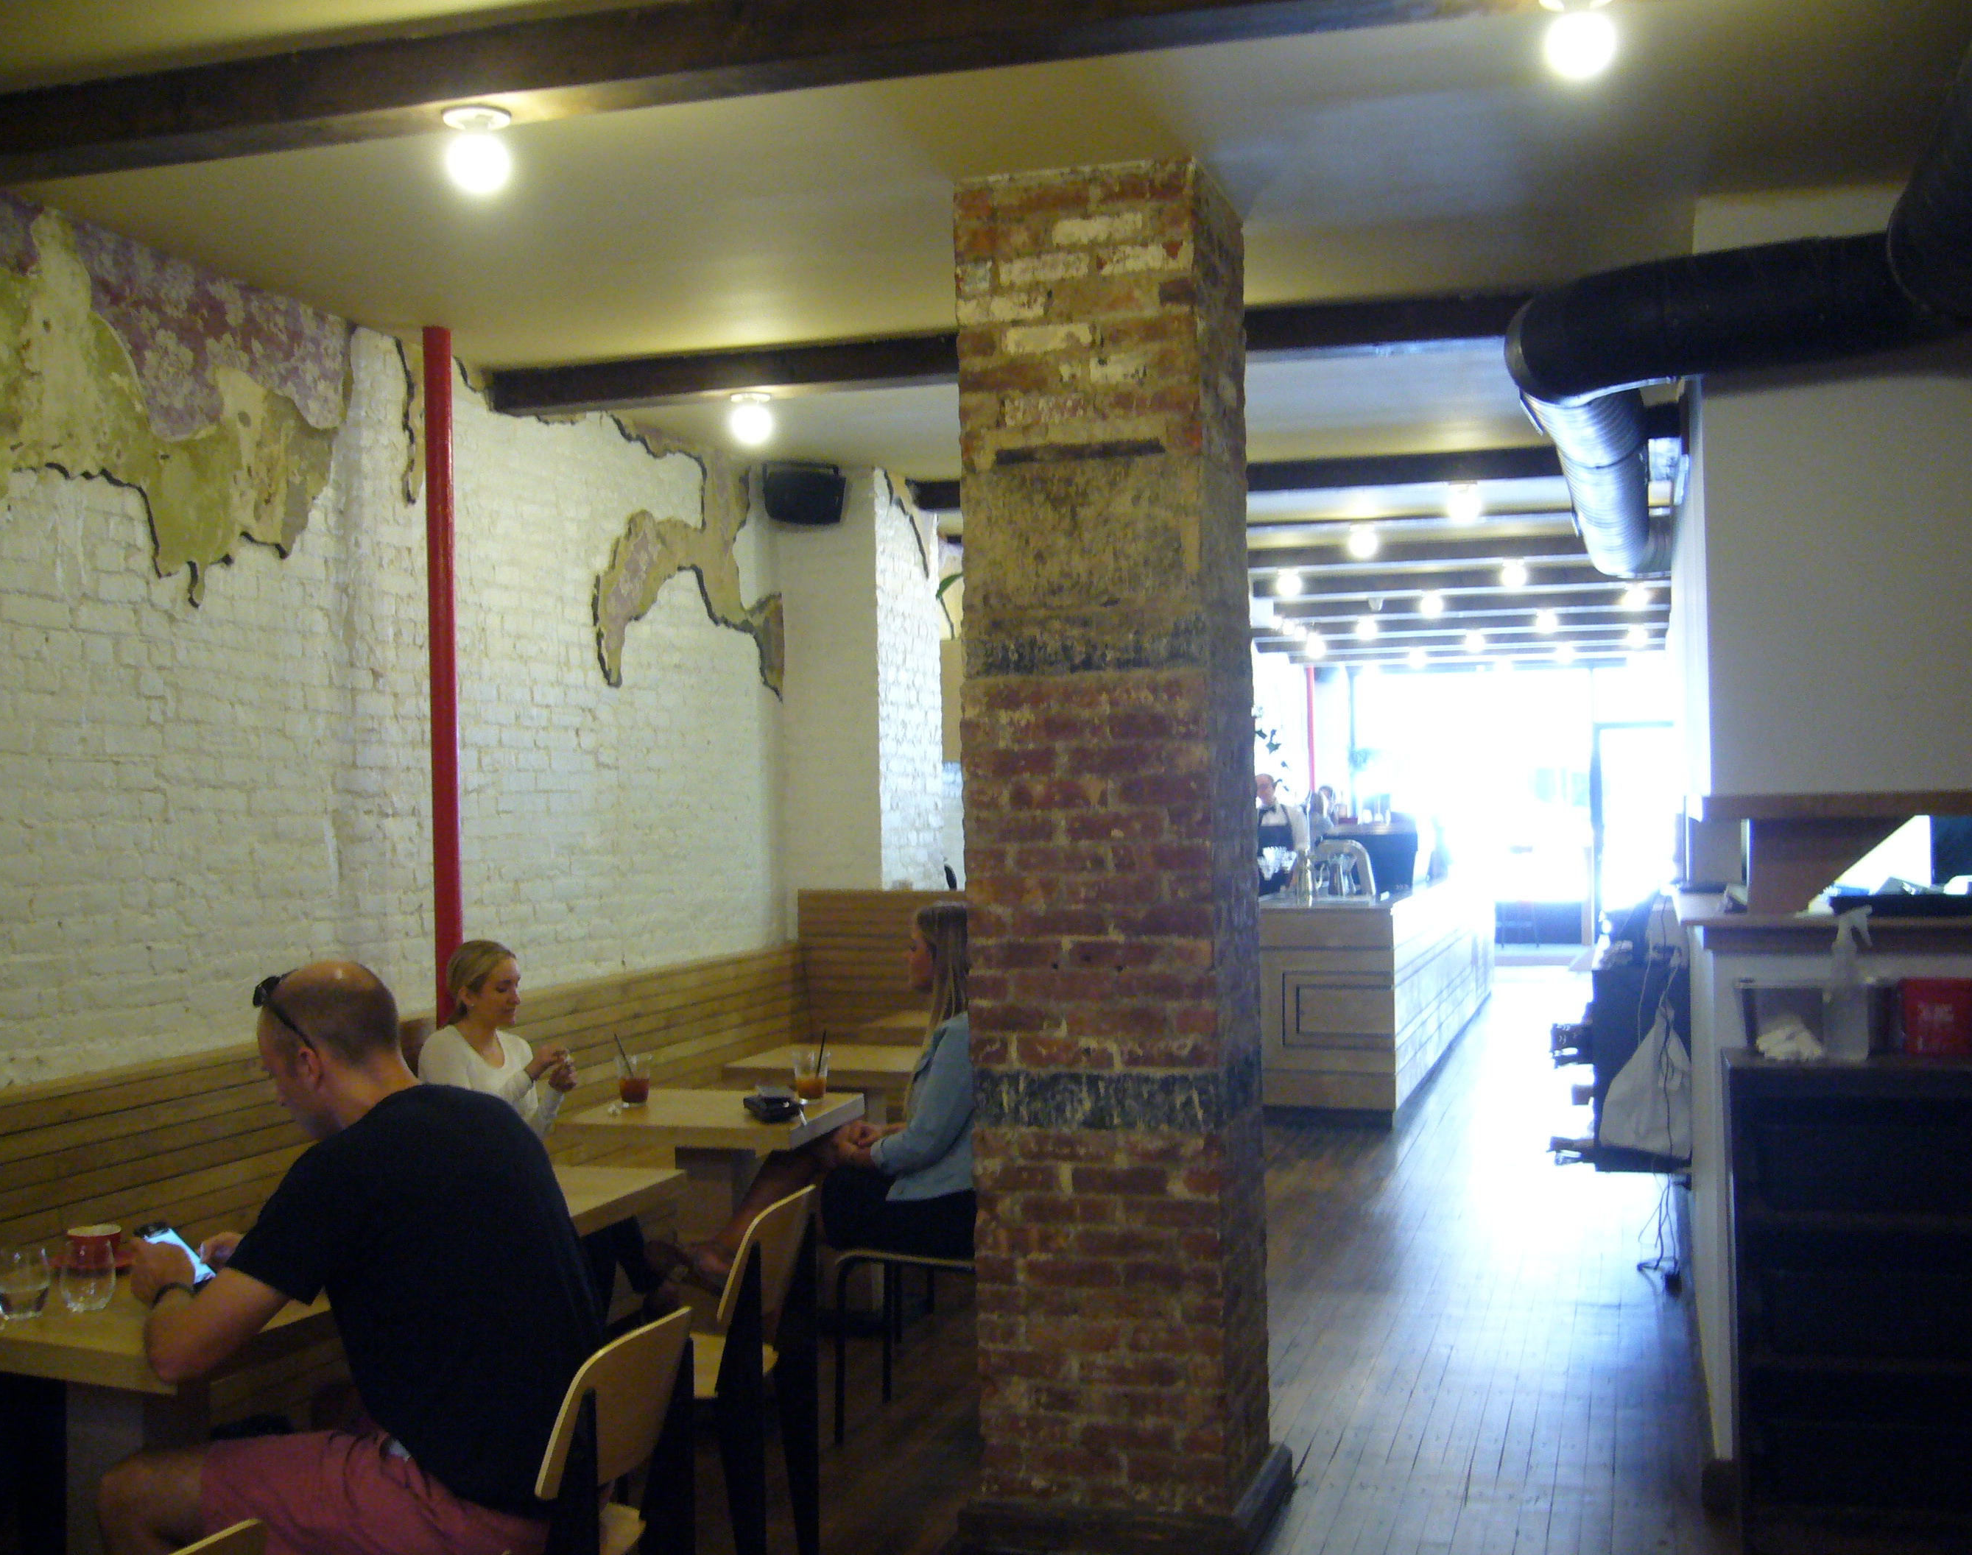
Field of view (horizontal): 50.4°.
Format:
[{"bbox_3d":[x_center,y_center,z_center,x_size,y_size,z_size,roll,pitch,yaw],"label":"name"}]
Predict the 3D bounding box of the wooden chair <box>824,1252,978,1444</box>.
[{"bbox_3d":[-0.102,1.220,5.237,0.490,0.820,0.420,-1,-1,18],"label":"wooden chair"}]

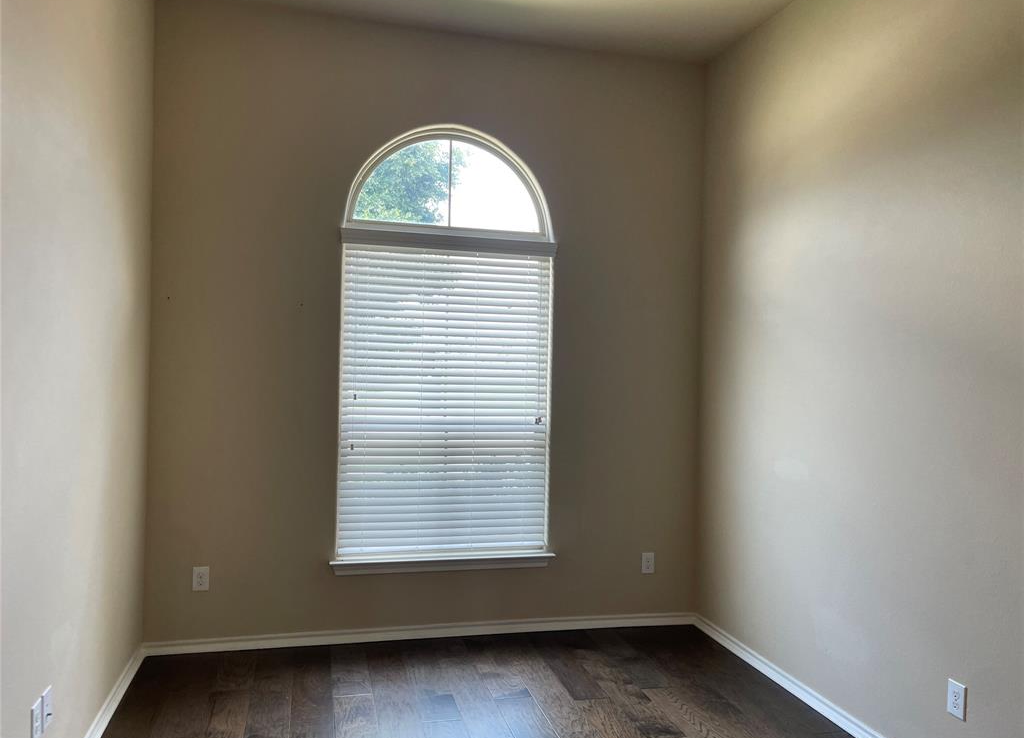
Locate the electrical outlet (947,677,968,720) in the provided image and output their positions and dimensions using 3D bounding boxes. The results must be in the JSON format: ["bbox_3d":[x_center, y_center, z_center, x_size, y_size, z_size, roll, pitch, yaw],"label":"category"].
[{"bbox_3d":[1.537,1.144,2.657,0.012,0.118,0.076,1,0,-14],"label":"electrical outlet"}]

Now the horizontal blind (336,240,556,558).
[{"bbox_3d":[-0.358,0.186,4.201,1.132,1.665,0.060,1,0,-14],"label":"horizontal blind"}]

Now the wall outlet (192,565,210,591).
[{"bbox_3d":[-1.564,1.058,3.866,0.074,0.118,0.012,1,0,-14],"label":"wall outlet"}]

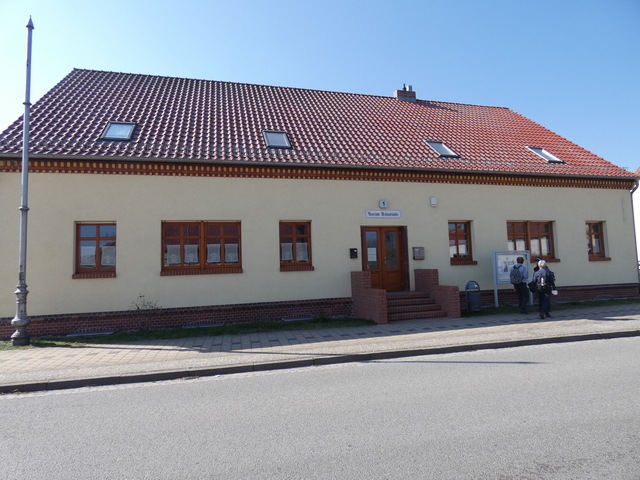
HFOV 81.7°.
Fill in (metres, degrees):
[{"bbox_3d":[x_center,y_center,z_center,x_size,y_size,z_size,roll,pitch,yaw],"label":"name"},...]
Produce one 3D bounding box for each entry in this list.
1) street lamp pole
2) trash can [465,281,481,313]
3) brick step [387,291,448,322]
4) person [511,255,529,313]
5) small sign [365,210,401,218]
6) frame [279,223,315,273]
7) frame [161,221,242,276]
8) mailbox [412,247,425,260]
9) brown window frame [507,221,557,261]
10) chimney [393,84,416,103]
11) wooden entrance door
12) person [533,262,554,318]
[{"bbox_3d":[-7.017,-1.549,8.822,0.328,7.955,0.328,-1,-4,-14],"label":"street lamp pole"},{"bbox_3d":[4.993,1.846,12.054,0.430,1.012,0.380,-1,-4,-14],"label":"trash can"},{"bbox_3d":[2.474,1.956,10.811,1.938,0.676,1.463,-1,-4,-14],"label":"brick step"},{"bbox_3d":[6.077,1.373,11.183,0.480,1.698,0.500,2,-6,-44],"label":"person"},{"bbox_3d":[2.090,-0.838,12.044,1.220,0.241,0.050,-1,-4,-14],"label":"small sign"},{"bbox_3d":[-0.733,0.177,11.358,1.071,1.532,0.190,-1,-4,-14],"label":"frame"},{"bbox_3d":[-3.383,0.211,10.693,2.242,1.532,0.190,-1,-4,-14],"label":"frame"},{"bbox_3d":[3.228,0.464,12.168,0.397,0.412,0.150,-1,-4,-14],"label":"mailbox"},{"bbox_3d":[7.728,0.069,13.480,2.209,1.532,0.190,-1,-4,-14],"label":"brown window frame"},{"bbox_3d":[4.349,-7.422,19.013,1.021,0.961,0.515,-1,-4,-14],"label":"chimney"},{"bbox_3d":[2.030,0.635,12.273,1.612,2.177,0.140,-1,-4,-14],"label":"wooden entrance door"},{"bbox_3d":[6.145,1.362,10.246,0.500,1.594,0.480,-5,-5,34],"label":"person"}]

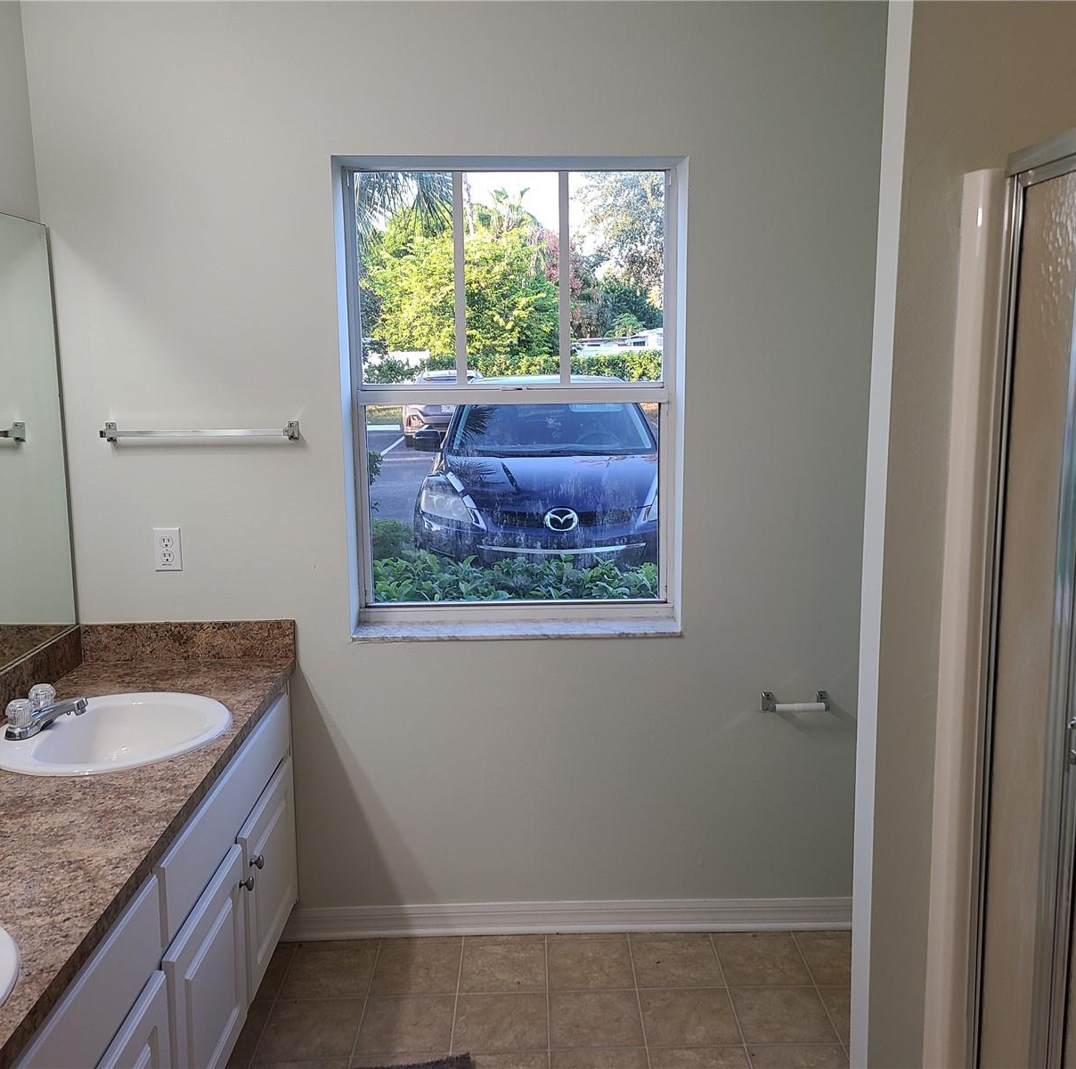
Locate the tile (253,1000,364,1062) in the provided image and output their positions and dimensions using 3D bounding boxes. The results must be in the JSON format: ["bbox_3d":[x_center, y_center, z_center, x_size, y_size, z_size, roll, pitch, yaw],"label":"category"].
[{"bbox_3d":[-0.546,1.203,2.605,0.229,0.010,0.229,-1,10,0],"label":"tile"}]

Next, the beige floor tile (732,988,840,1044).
[{"bbox_3d":[0.597,1.178,2.615,0.229,0.010,0.229,-1,10,0],"label":"beige floor tile"}]

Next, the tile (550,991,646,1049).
[{"bbox_3d":[0.140,1.187,2.611,0.229,0.010,0.229,-1,10,0],"label":"tile"}]

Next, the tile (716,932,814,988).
[{"bbox_3d":[0.595,1.139,2.840,0.229,0.010,0.229,-1,10,0],"label":"tile"}]

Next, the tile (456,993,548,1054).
[{"bbox_3d":[-0.089,1.193,2.609,0.229,0.010,0.229,-1,10,0],"label":"tile"}]

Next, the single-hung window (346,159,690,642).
[{"bbox_3d":[-0.063,-0.353,2.864,0.882,1.223,0.100,-1,10,0],"label":"single-hung window"}]

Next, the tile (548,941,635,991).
[{"bbox_3d":[0.138,1.148,2.836,0.229,0.010,0.229,-1,10,0],"label":"tile"}]

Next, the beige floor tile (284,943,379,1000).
[{"bbox_3d":[-0.548,1.161,2.830,0.229,0.010,0.229,-1,10,0],"label":"beige floor tile"}]

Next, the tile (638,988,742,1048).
[{"bbox_3d":[0.369,1.182,2.613,0.229,0.010,0.229,-1,10,0],"label":"tile"}]

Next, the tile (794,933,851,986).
[{"bbox_3d":[0.817,1.130,2.847,0.217,0.010,0.240,-1,10,0],"label":"tile"}]

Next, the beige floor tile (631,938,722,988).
[{"bbox_3d":[0.365,1.140,2.843,0.229,0.010,0.240,-1,10,0],"label":"beige floor tile"}]

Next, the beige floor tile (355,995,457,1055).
[{"bbox_3d":[-0.317,1.195,2.607,0.229,0.010,0.229,-1,10,0],"label":"beige floor tile"}]

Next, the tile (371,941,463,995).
[{"bbox_3d":[-0.320,1.156,2.837,0.229,0.010,0.240,-1,10,0],"label":"tile"}]

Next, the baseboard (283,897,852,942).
[{"bbox_3d":[0.088,1.071,2.978,1.623,0.090,0.015,-1,10,0],"label":"baseboard"}]

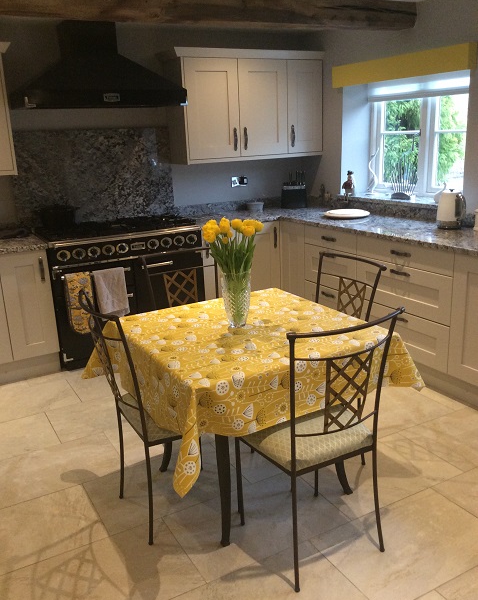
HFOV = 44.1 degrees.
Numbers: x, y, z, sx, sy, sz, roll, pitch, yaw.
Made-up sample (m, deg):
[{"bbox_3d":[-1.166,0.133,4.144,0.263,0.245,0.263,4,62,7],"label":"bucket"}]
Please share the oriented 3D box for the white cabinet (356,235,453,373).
[{"bbox_3d":[1.235,-0.049,3.779,0.585,0.720,0.808,-11,18,-27],"label":"white cabinet"}]

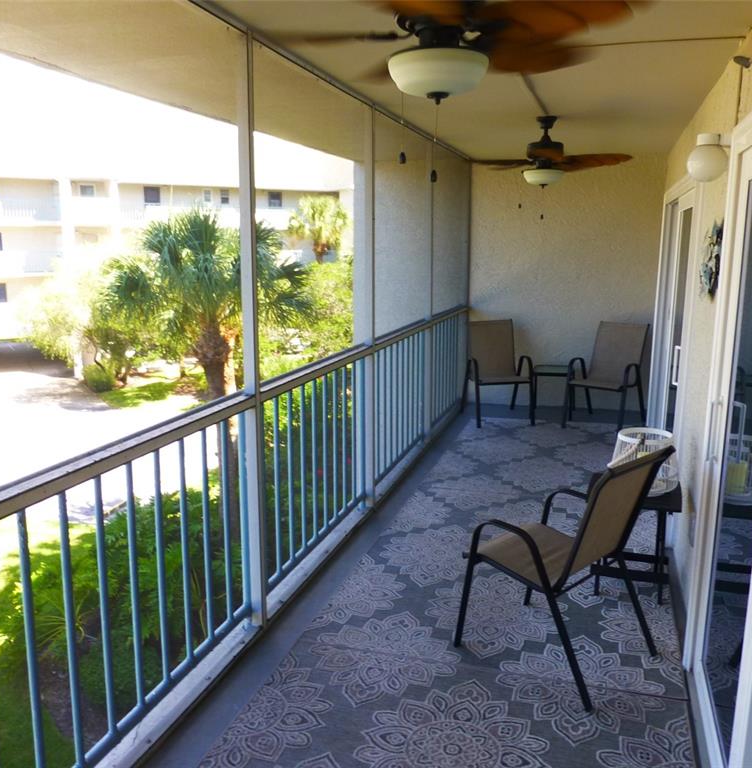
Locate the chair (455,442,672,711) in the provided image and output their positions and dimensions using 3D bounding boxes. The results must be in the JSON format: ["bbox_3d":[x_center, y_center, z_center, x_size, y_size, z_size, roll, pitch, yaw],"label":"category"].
[{"bbox_3d":[0.752,0.657,2.880,0.560,0.930,0.680,-10,15,-43],"label":"chair"}]

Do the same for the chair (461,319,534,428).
[{"bbox_3d":[1.187,-0.114,6.902,0.560,0.930,0.680,-1,11,-8],"label":"chair"}]

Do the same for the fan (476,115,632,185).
[{"bbox_3d":[1.193,-1.621,4.985,1.240,0.475,1.240,4,11,18],"label":"fan"}]

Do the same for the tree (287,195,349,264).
[{"bbox_3d":[-2.898,-5.659,35.707,3.200,7.500,3.200,4,11,18],"label":"tree"}]

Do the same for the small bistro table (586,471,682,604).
[{"bbox_3d":[1.239,0.758,3.443,0.420,0.520,0.410,4,11,18],"label":"small bistro table"}]

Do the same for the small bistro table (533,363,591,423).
[{"bbox_3d":[1.797,0.082,7.168,0.420,0.450,0.440,4,11,18],"label":"small bistro table"}]

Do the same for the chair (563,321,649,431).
[{"bbox_3d":[2.183,-0.070,6.691,0.560,0.930,0.680,10,14,40],"label":"chair"}]

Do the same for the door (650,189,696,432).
[{"bbox_3d":[2.084,-0.340,4.984,0.120,2.100,2.600,4,11,18],"label":"door"}]

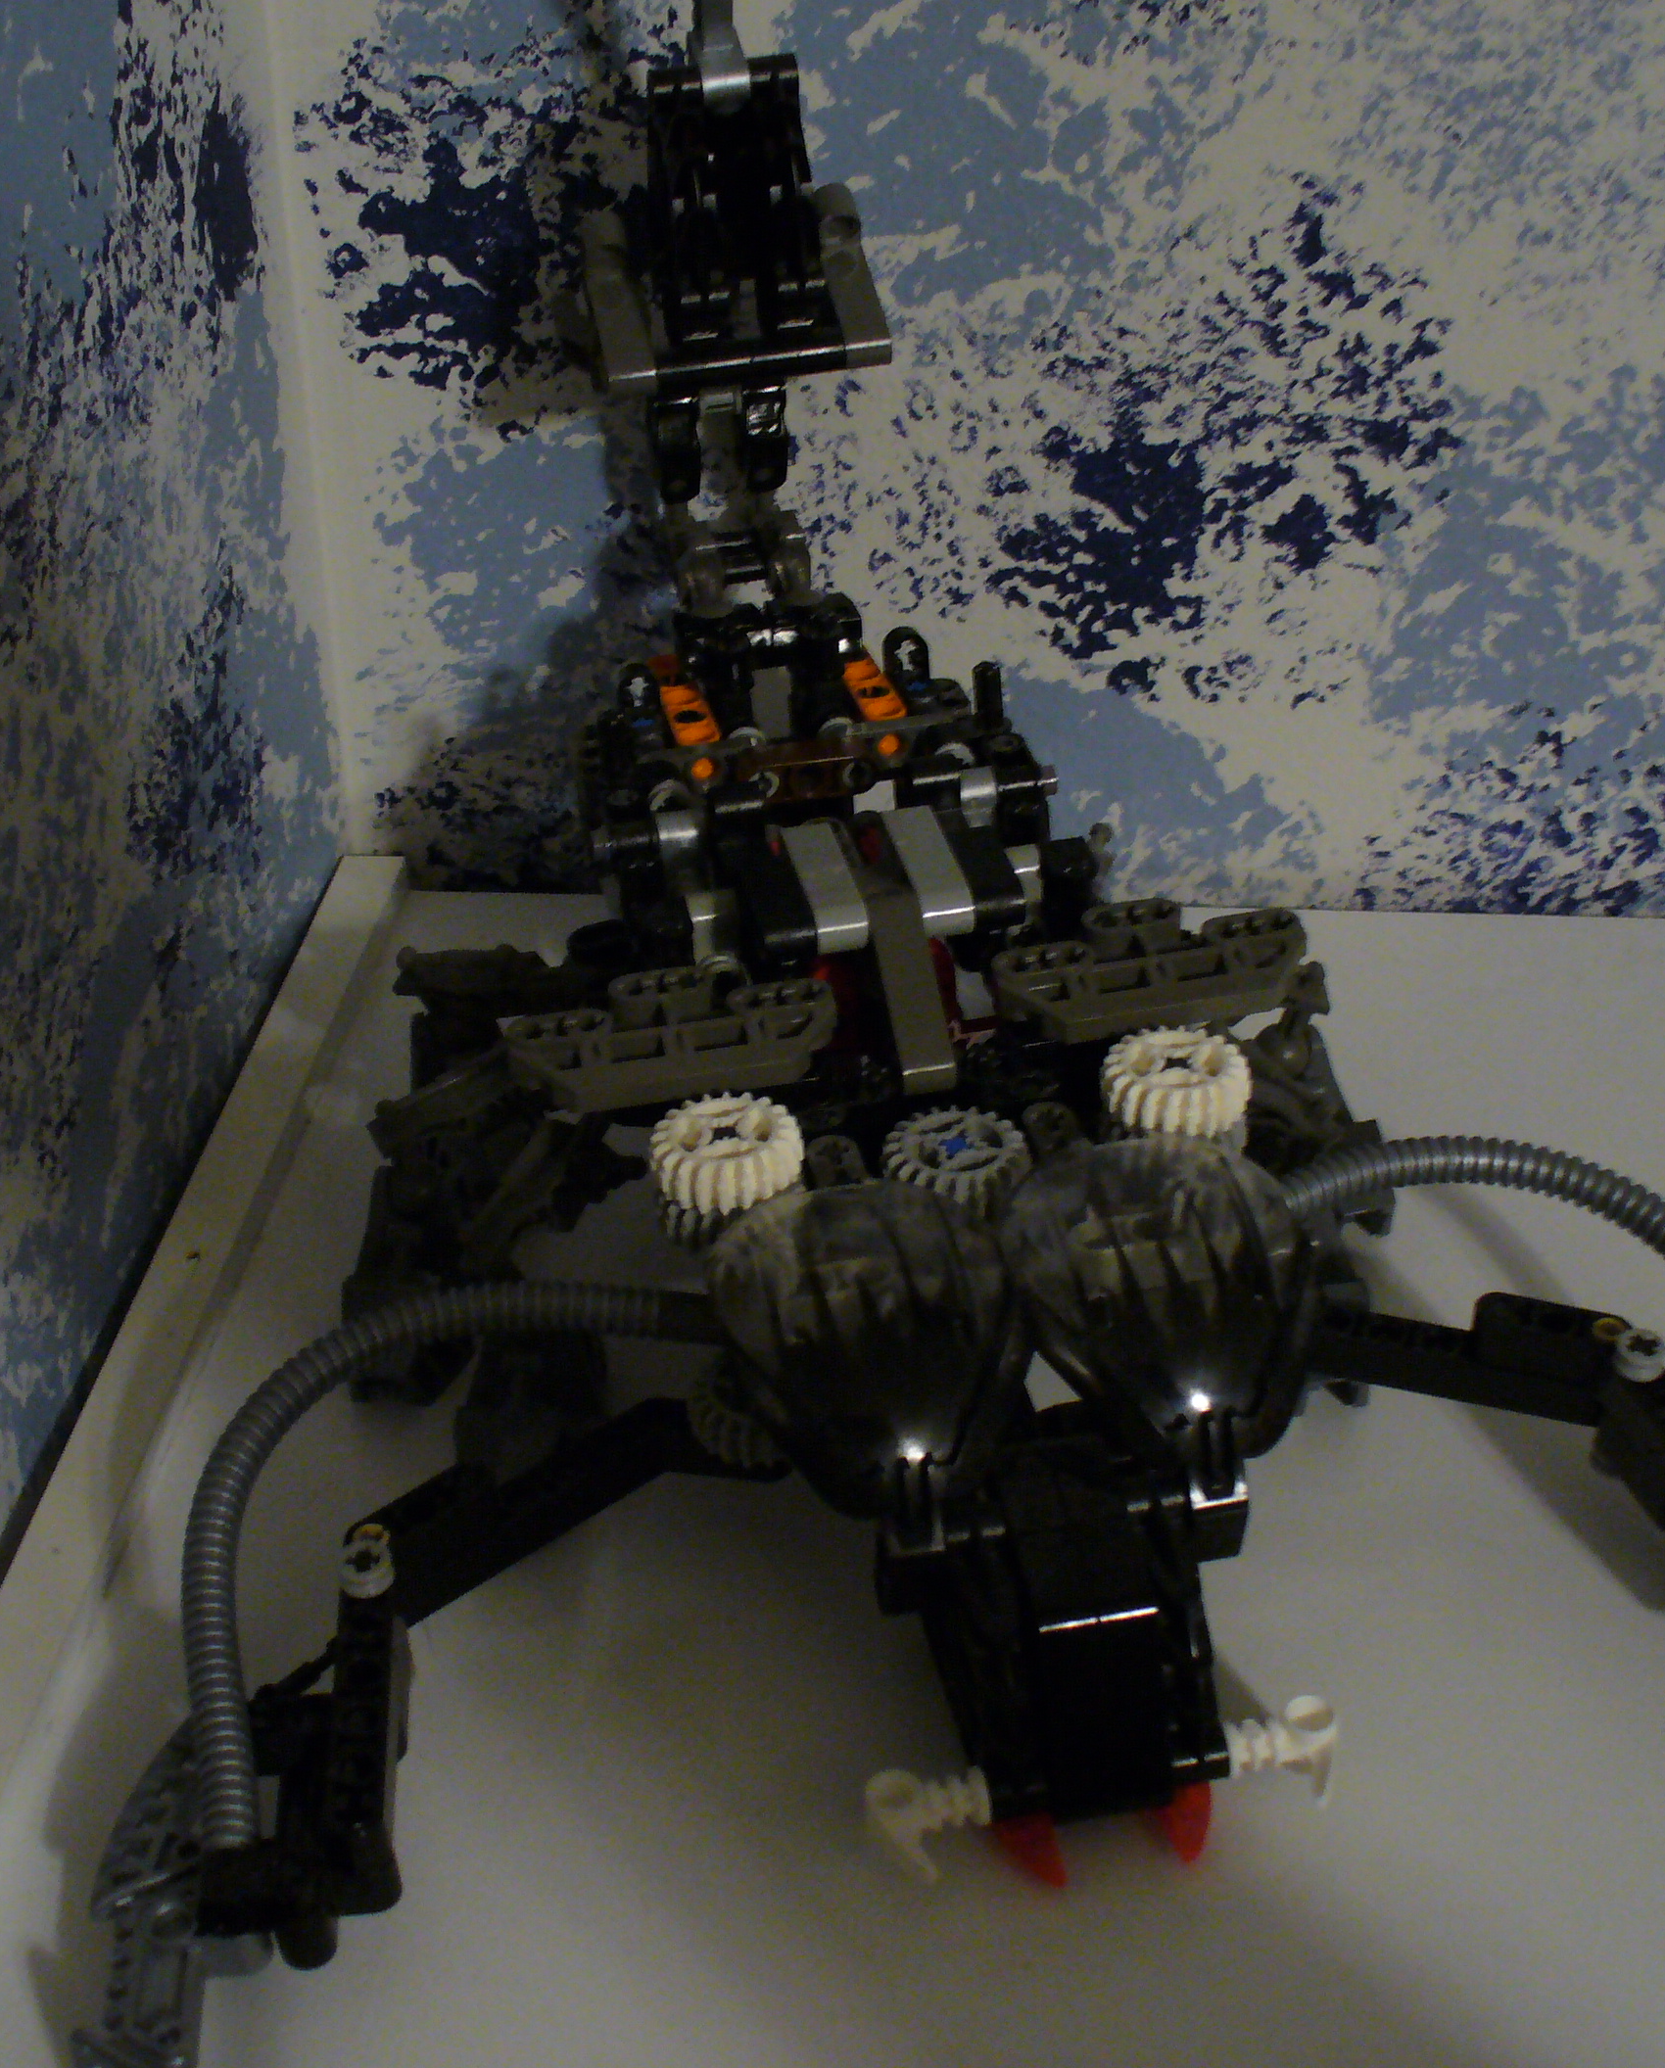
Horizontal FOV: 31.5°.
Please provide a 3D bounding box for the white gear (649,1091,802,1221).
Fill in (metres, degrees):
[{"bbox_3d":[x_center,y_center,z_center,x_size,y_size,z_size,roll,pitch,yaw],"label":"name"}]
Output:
[{"bbox_3d":[-0.015,0.017,0.414,0.022,0.008,0.022,-6,30,3],"label":"white gear"}]

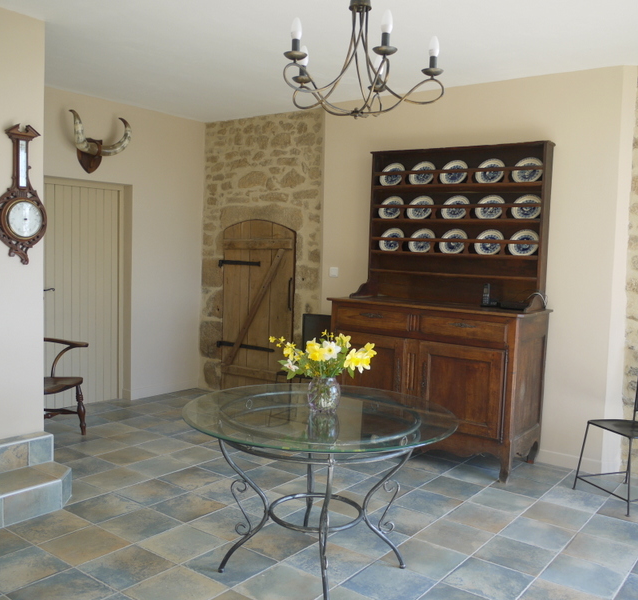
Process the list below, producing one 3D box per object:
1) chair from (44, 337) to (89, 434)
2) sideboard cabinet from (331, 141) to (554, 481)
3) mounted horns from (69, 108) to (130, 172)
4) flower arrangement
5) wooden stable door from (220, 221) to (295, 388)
[{"bbox_3d":[-2.202,0.599,5.006,0.600,0.940,0.620,3,4,20],"label":"chair"},{"bbox_3d":[0.866,0.008,4.841,1.515,2.301,0.621,4,4,37],"label":"sideboard cabinet"},{"bbox_3d":[-1.980,-1.407,5.821,0.269,0.524,0.594,4,4,37],"label":"mounted horns"},{"bbox_3d":[0.016,0.251,2.931,0.470,0.220,0.370,2,3,0],"label":"flower arrangement"},{"bbox_3d":[-0.621,0.102,6.592,0.983,1.830,0.070,4,4,37],"label":"wooden stable door"}]

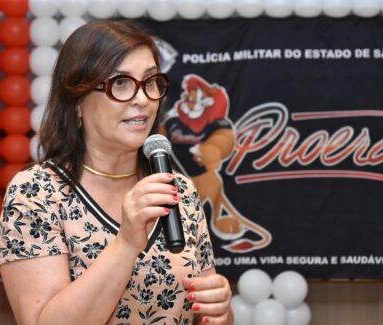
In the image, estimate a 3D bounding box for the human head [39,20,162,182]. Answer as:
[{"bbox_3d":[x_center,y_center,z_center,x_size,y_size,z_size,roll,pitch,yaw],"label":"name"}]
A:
[{"bbox_3d":[-0.166,-0.112,2.300,0.200,0.290,0.235,-1,0,-35],"label":"human head"}]

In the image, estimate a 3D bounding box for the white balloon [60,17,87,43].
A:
[{"bbox_3d":[-0.429,-0.479,4.600,0.107,0.107,0.107,0,2,0],"label":"white balloon"}]

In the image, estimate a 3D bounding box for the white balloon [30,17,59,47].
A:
[{"bbox_3d":[-0.651,-0.583,5.600,0.131,0.131,0.131,-1,2,0],"label":"white balloon"}]

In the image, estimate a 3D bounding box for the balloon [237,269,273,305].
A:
[{"bbox_3d":[0.263,0.507,5.150,0.141,0.141,0.141,-1,2,0],"label":"balloon"}]

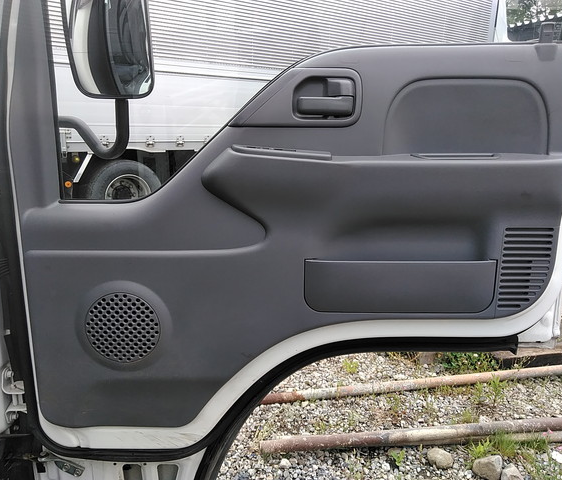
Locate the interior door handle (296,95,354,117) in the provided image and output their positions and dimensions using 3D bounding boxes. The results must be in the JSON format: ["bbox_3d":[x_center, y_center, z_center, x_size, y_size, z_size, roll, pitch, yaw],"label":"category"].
[{"bbox_3d":[0.081,-0.253,0.939,0.106,0.038,0.030,0,11,0],"label":"interior door handle"}]

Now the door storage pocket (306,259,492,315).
[{"bbox_3d":[0.237,0.094,1.023,0.379,0.101,0.060,0,11,0],"label":"door storage pocket"}]

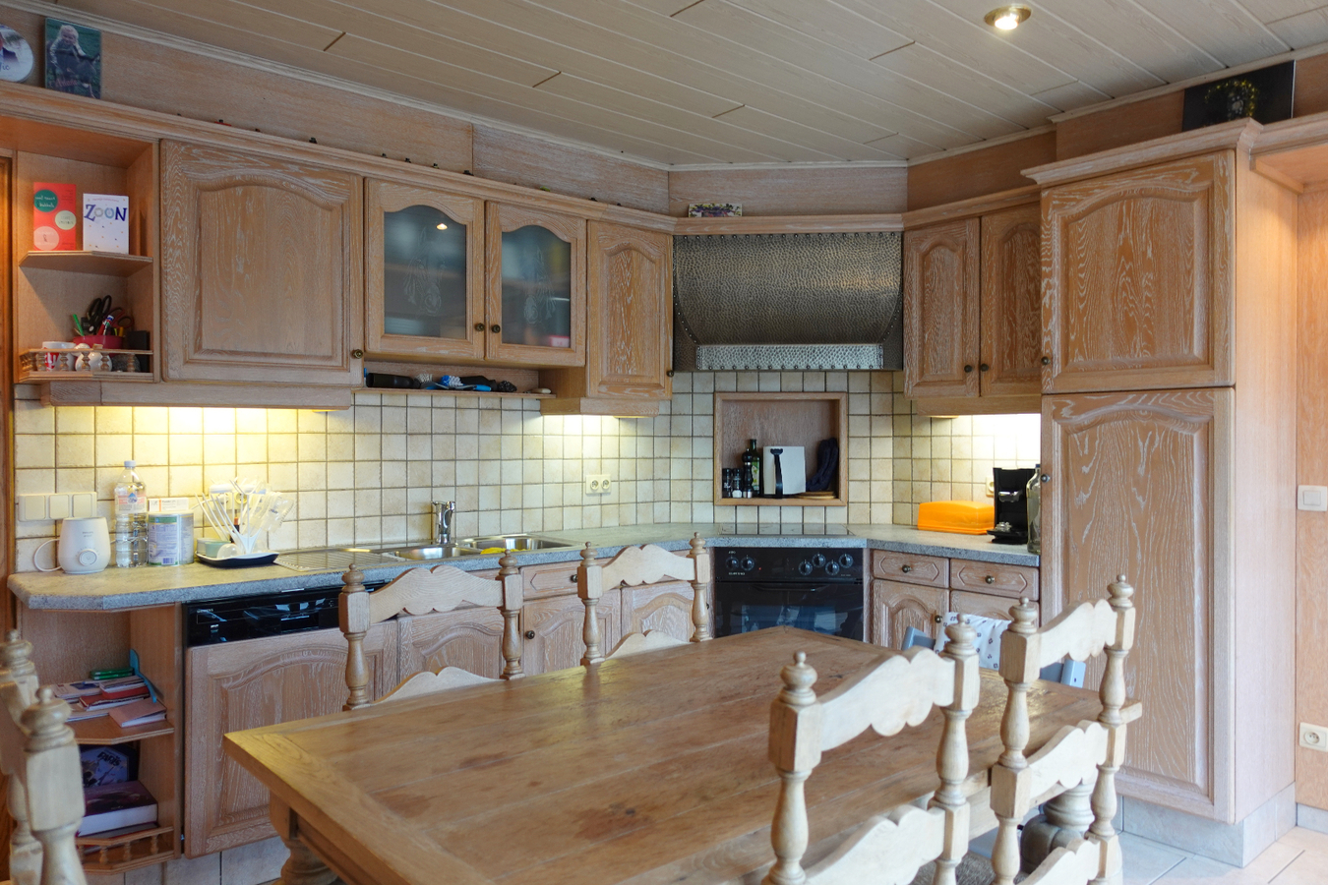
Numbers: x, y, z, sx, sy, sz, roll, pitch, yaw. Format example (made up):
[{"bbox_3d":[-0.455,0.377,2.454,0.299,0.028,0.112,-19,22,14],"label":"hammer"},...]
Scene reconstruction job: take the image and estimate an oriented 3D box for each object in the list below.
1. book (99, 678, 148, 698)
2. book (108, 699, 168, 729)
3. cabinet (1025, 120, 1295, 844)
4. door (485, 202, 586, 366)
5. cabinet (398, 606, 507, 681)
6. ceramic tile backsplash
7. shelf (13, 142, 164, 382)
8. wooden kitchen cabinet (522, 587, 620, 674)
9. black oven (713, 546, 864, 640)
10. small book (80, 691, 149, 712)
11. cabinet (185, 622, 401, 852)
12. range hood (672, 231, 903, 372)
[{"bbox_3d":[-1.640,0.737,2.685,0.112,0.037,0.176,0,0,-40],"label":"book"},{"bbox_3d":[-1.509,0.776,2.542,0.117,0.024,0.171,0,0,-40],"label":"book"},{"bbox_3d":[1.650,0.097,2.932,0.571,2.035,0.622,0,0,-41],"label":"cabinet"},{"bbox_3d":[-0.483,-0.587,3.346,0.439,0.578,0.030,0,0,-38],"label":"door"},{"bbox_3d":[-0.836,0.821,3.107,0.428,0.599,0.571,0,0,-38],"label":"cabinet"},{"bbox_3d":[-0.209,0.031,3.098,3.274,0.704,1.422,0,0,-38],"label":"ceramic tile backsplash"},{"bbox_3d":[-1.694,-0.521,2.596,0.321,0.695,0.352,0,0,-38],"label":"shelf"},{"bbox_3d":[-0.517,0.866,3.506,0.438,0.590,0.567,0,0,-40],"label":"wooden kitchen cabinet"},{"bbox_3d":[0.496,0.712,3.773,0.601,0.597,0.561,0,0,0],"label":"black oven"},{"bbox_3d":[-1.657,0.765,2.670,0.159,0.021,0.197,0,0,-40],"label":"small book"},{"bbox_3d":[-1.238,0.834,2.788,0.587,0.576,0.571,0,0,-38],"label":"cabinet"},{"bbox_3d":[0.550,-0.613,4.040,0.992,0.590,0.452,0,0,5],"label":"range hood"}]

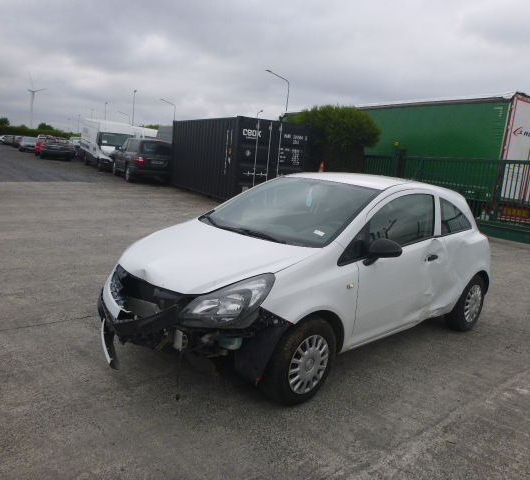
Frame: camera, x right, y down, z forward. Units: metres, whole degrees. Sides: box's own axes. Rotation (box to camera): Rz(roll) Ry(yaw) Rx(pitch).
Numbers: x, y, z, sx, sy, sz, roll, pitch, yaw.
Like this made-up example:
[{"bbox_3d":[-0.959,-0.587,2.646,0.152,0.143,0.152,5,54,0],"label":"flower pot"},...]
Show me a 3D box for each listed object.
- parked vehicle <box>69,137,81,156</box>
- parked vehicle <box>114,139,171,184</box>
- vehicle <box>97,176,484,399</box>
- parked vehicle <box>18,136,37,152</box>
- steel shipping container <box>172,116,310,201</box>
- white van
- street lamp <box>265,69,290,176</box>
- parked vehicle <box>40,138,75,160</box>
[{"bbox_3d":[-16.509,-7.993,40.265,1.800,1.600,4.300,0,12,-29],"label":"parked vehicle"},{"bbox_3d":[-5.504,-3.575,20.623,1.840,1.700,4.500,0,12,-28],"label":"parked vehicle"},{"bbox_3d":[0.600,0.127,4.232,3.950,1.490,1.750,-4,14,-43],"label":"vehicle"},{"bbox_3d":[-20.310,-8.241,39.939,1.780,1.480,4.300,-2,13,-34],"label":"parked vehicle"},{"bbox_3d":[-1.232,-2.879,16.592,2.438,2.591,6.058,0,12,-29],"label":"steel shipping container"},{"bbox_3d":[-9.181,-5.586,27.403,2.060,2.600,5.900,-1,12,-32],"label":"white van"},{"bbox_3d":[0.728,-9.059,36.244,2.150,8.000,0.250,0,12,-28],"label":"street lamp"},{"bbox_3d":[-14.711,-6.374,32.262,1.820,1.450,4.400,0,12,-28],"label":"parked vehicle"}]

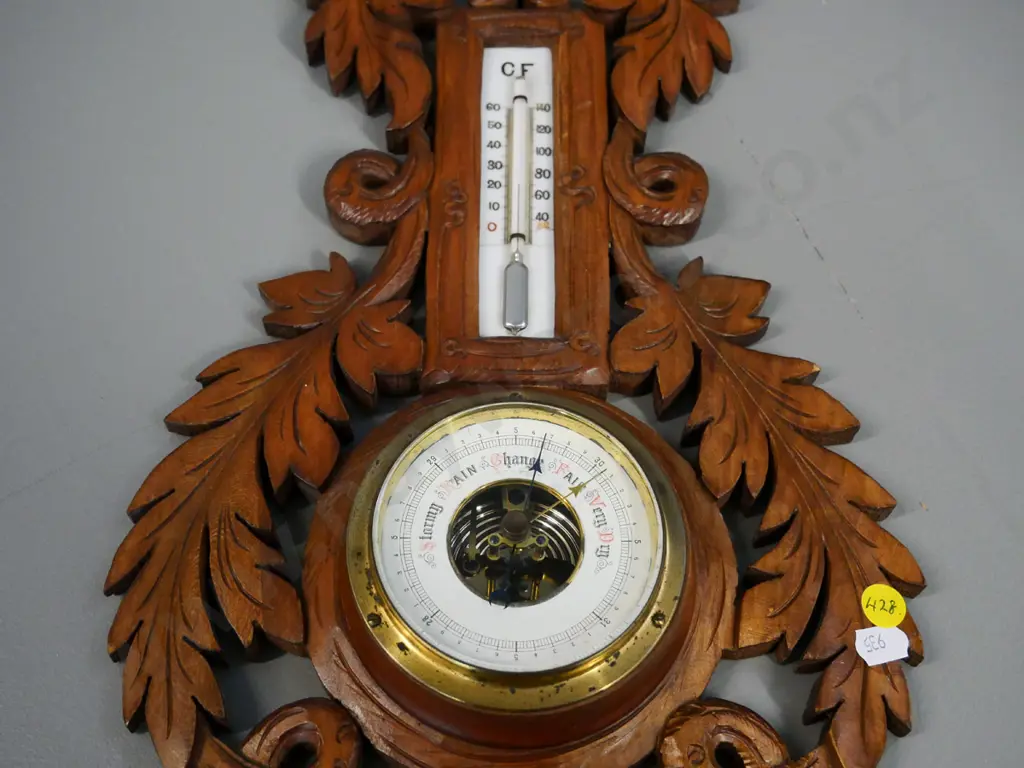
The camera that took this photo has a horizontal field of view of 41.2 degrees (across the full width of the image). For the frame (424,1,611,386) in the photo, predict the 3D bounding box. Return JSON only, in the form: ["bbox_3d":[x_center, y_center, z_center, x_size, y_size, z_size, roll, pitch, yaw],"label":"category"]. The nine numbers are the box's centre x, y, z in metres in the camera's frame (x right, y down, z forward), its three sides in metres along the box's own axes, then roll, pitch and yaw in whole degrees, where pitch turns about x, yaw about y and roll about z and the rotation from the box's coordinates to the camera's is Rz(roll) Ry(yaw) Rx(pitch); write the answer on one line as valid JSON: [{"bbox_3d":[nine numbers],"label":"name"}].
[{"bbox_3d":[0.003,-0.088,0.672,0.084,0.032,0.218,1,62,-2],"label":"frame"}]

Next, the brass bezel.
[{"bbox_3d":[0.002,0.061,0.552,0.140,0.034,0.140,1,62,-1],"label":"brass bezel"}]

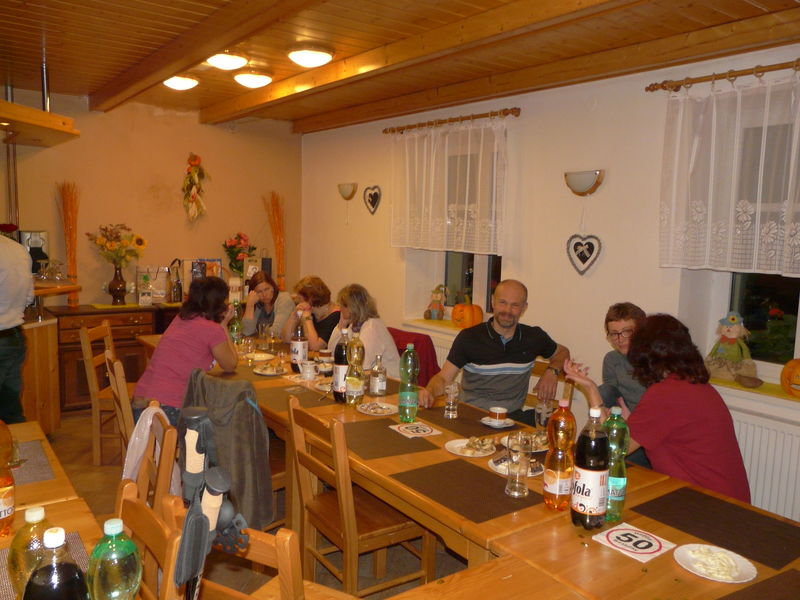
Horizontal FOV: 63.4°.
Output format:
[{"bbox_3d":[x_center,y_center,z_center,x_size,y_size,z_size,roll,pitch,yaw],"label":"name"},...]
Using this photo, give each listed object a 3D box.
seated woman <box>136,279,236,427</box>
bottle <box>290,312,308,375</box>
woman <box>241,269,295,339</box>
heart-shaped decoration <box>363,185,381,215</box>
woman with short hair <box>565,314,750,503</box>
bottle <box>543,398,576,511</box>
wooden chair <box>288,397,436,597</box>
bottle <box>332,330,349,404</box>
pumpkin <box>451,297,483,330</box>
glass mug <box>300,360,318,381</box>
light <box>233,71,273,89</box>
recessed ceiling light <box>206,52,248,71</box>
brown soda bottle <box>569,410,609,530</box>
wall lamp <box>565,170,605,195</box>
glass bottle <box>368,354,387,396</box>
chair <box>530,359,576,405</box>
[{"bbox_3d":[-1.163,0.513,3.632,0.480,1.270,0.640,8,9,41],"label":"seated woman"},{"bbox_3d":[-0.570,0.240,3.659,0.101,0.338,0.101,2,7,0],"label":"bottle"},{"bbox_3d":[-1.000,0.389,4.870,0.500,1.220,0.720,2,7,9],"label":"woman"},{"bbox_3d":[-0.244,-0.896,5.815,0.025,0.255,0.265,-3,8,-38],"label":"heart-shaped decoration"},{"bbox_3d":[1.010,0.710,2.520,0.580,1.280,0.700,-3,8,-32],"label":"woman with short hair"},{"bbox_3d":[0.492,0.472,1.977,0.093,0.332,0.093,2,7,0],"label":"bottle"},{"bbox_3d":[-0.158,0.848,2.662,0.495,0.925,0.400,-3,8,-35],"label":"wooden chair"},{"bbox_3d":[-0.264,0.313,3.124,0.104,0.348,0.104,-3,9,-37],"label":"bottle"},{"bbox_3d":[0.532,0.111,5.046,0.240,0.250,0.240,1,7,0],"label":"pumpkin"},{"bbox_3d":[-0.492,0.383,3.540,0.100,0.100,0.077,1,7,-9],"label":"glass mug"},{"bbox_3d":[-1.005,-1.500,4.460,0.285,0.100,0.285,2,7,0],"label":"light"},{"bbox_3d":[-1.069,-1.478,4.009,0.270,0.100,0.270,-3,8,-36],"label":"recessed ceiling light"},{"bbox_3d":[0.551,0.479,1.844,0.104,0.342,0.104,-4,8,-34],"label":"brown soda bottle"},{"bbox_3d":[1.136,-0.718,3.985,0.100,0.155,0.285,-3,8,-38],"label":"wall lamp"},{"bbox_3d":[-0.106,0.377,3.267,0.084,0.200,0.084,-3,9,-37],"label":"glass bottle"},{"bbox_3d":[0.606,0.766,3.419,0.400,0.890,0.480,8,10,44],"label":"chair"}]

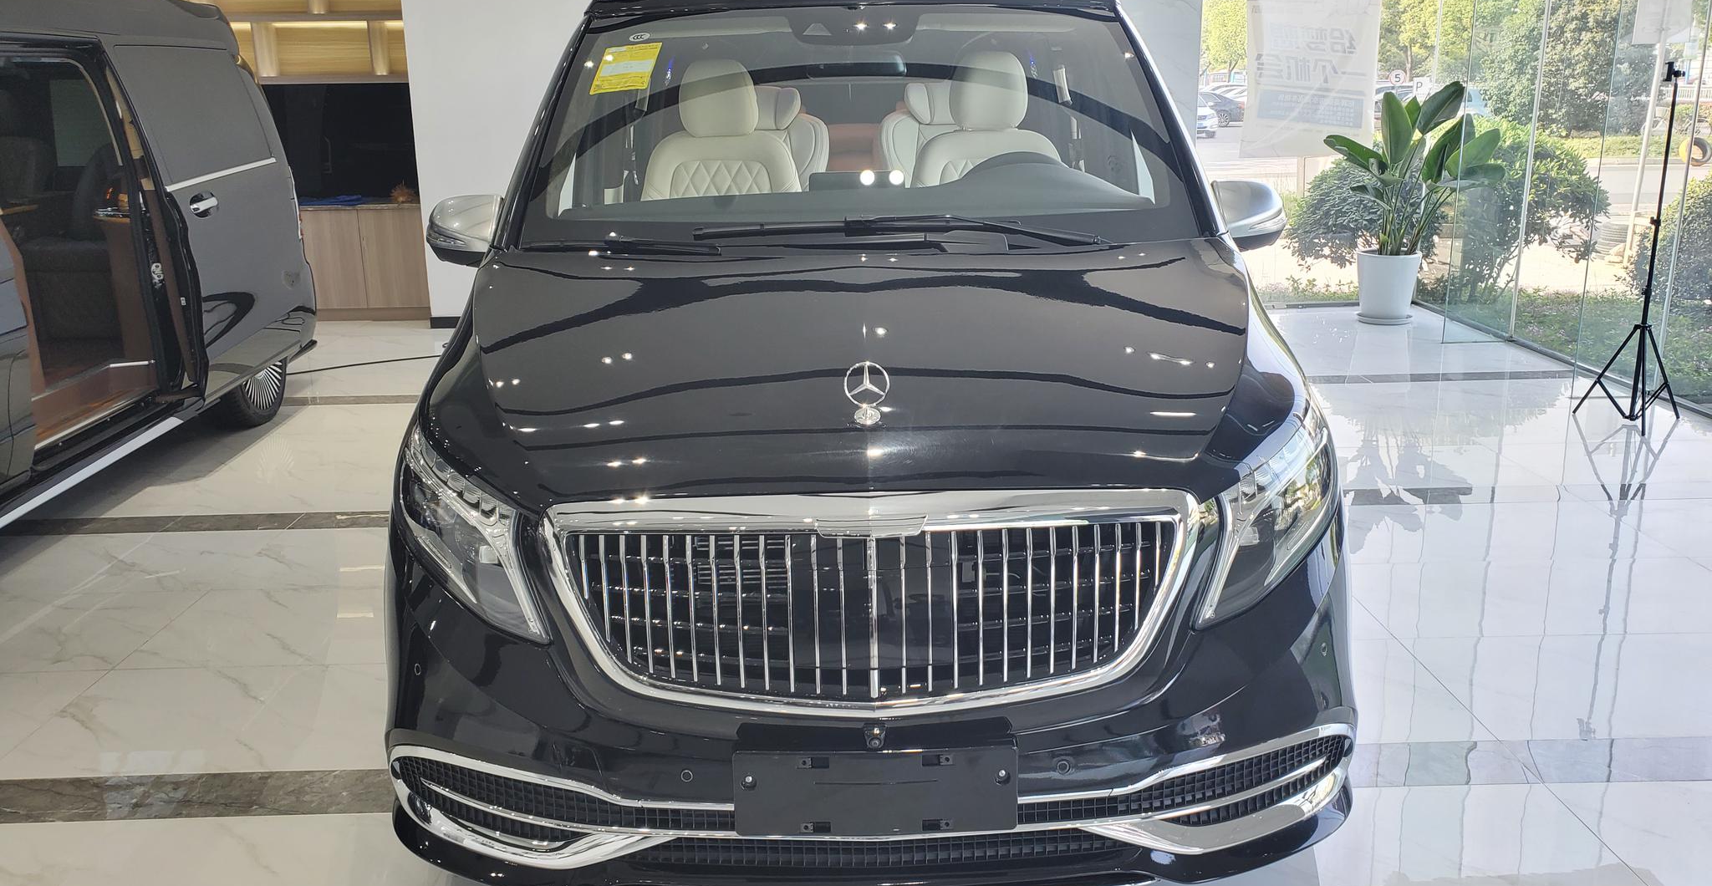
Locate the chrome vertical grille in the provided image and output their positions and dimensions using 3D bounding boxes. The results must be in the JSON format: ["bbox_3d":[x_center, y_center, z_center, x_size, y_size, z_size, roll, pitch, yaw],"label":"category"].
[{"bbox_3d":[0.028,0.262,2.153,1.070,0.335,0.180,-1,15,0],"label":"chrome vertical grille"}]

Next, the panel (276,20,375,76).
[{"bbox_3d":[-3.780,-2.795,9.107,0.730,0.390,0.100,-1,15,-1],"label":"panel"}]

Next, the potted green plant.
[{"bbox_3d":[3.618,-1.571,8.410,1.200,1.530,1.000,-1,15,-1],"label":"potted green plant"}]

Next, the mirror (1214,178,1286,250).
[{"bbox_3d":[1.022,-0.598,3.367,0.210,0.190,0.150,-1,15,0],"label":"mirror"}]

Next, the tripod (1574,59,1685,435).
[{"bbox_3d":[3.555,-0.860,5.653,0.420,1.600,0.420,-1,15,0],"label":"tripod"}]

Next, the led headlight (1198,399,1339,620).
[{"bbox_3d":[0.750,0.105,2.362,0.340,0.330,0.420,-1,15,0],"label":"led headlight"}]

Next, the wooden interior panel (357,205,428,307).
[{"bbox_3d":[-3.297,-1.330,9.252,0.490,0.700,0.040,-1,15,0],"label":"wooden interior panel"}]

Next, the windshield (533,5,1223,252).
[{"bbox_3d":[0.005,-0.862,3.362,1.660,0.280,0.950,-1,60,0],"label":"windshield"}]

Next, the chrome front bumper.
[{"bbox_3d":[0.042,0.649,2.324,1.840,0.200,0.370,-1,15,0],"label":"chrome front bumper"}]

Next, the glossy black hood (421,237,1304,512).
[{"bbox_3d":[0.022,-0.156,2.519,1.700,0.380,0.920,-1,15,0],"label":"glossy black hood"}]

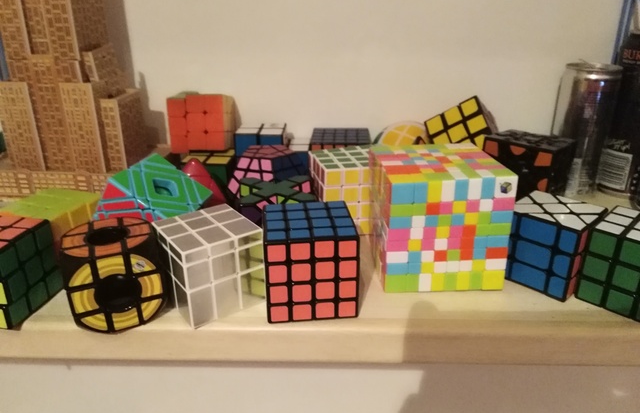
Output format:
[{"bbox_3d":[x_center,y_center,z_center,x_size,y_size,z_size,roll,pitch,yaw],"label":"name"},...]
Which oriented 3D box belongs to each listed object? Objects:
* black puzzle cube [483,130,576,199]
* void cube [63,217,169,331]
[{"bbox_3d":[0.207,-0.035,0.485,0.067,0.067,0.067,20,26,37],"label":"black puzzle cube"},{"bbox_3d":[-0.145,0.047,0.339,0.058,0.058,0.058,-11,25,-23],"label":"void cube"}]

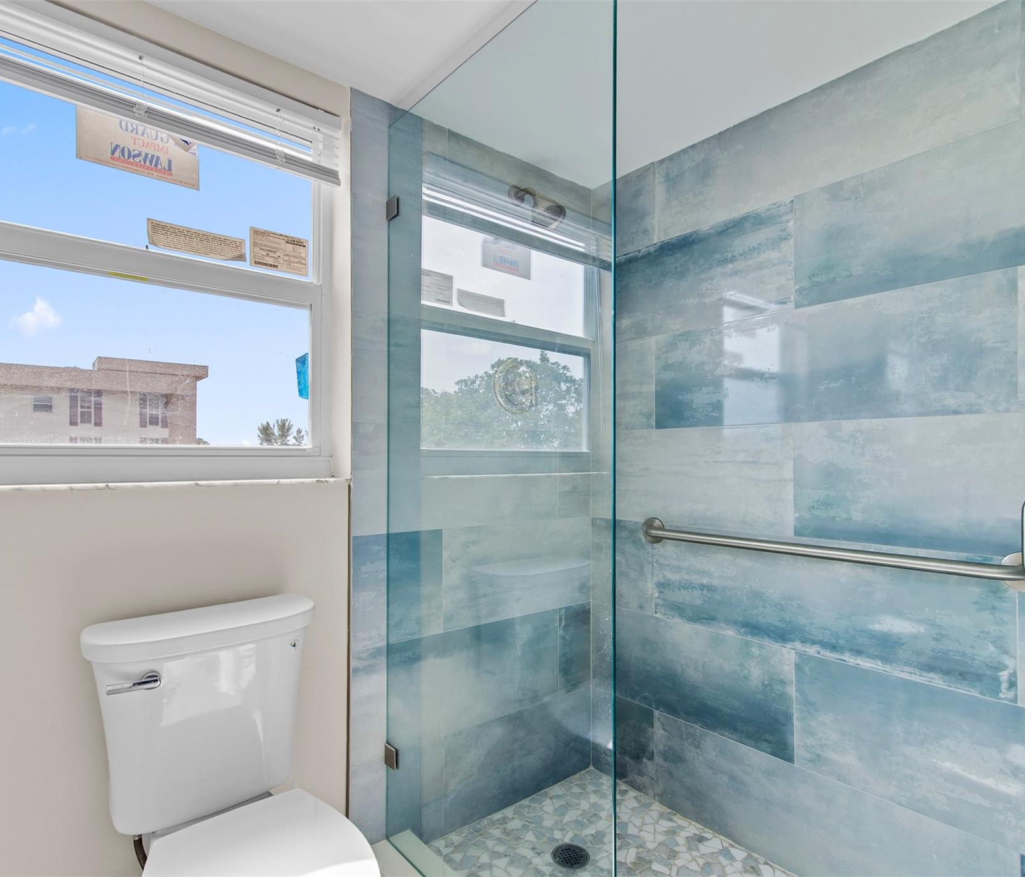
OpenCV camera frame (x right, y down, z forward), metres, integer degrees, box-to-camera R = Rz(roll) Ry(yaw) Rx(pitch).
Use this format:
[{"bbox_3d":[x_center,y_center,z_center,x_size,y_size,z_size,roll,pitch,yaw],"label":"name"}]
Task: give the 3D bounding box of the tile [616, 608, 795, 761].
[{"bbox_3d":[0.518,0.718,1.818,0.010,0.302,0.706,2,-2,-41],"label":"tile"}]

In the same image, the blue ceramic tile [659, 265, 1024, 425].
[{"bbox_3d":[0.765,-0.198,1.567,0.010,0.302,0.900,2,-2,-41],"label":"blue ceramic tile"}]

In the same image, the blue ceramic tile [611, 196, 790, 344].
[{"bbox_3d":[0.529,-0.498,1.848,0.010,0.302,0.706,2,-2,-41],"label":"blue ceramic tile"}]

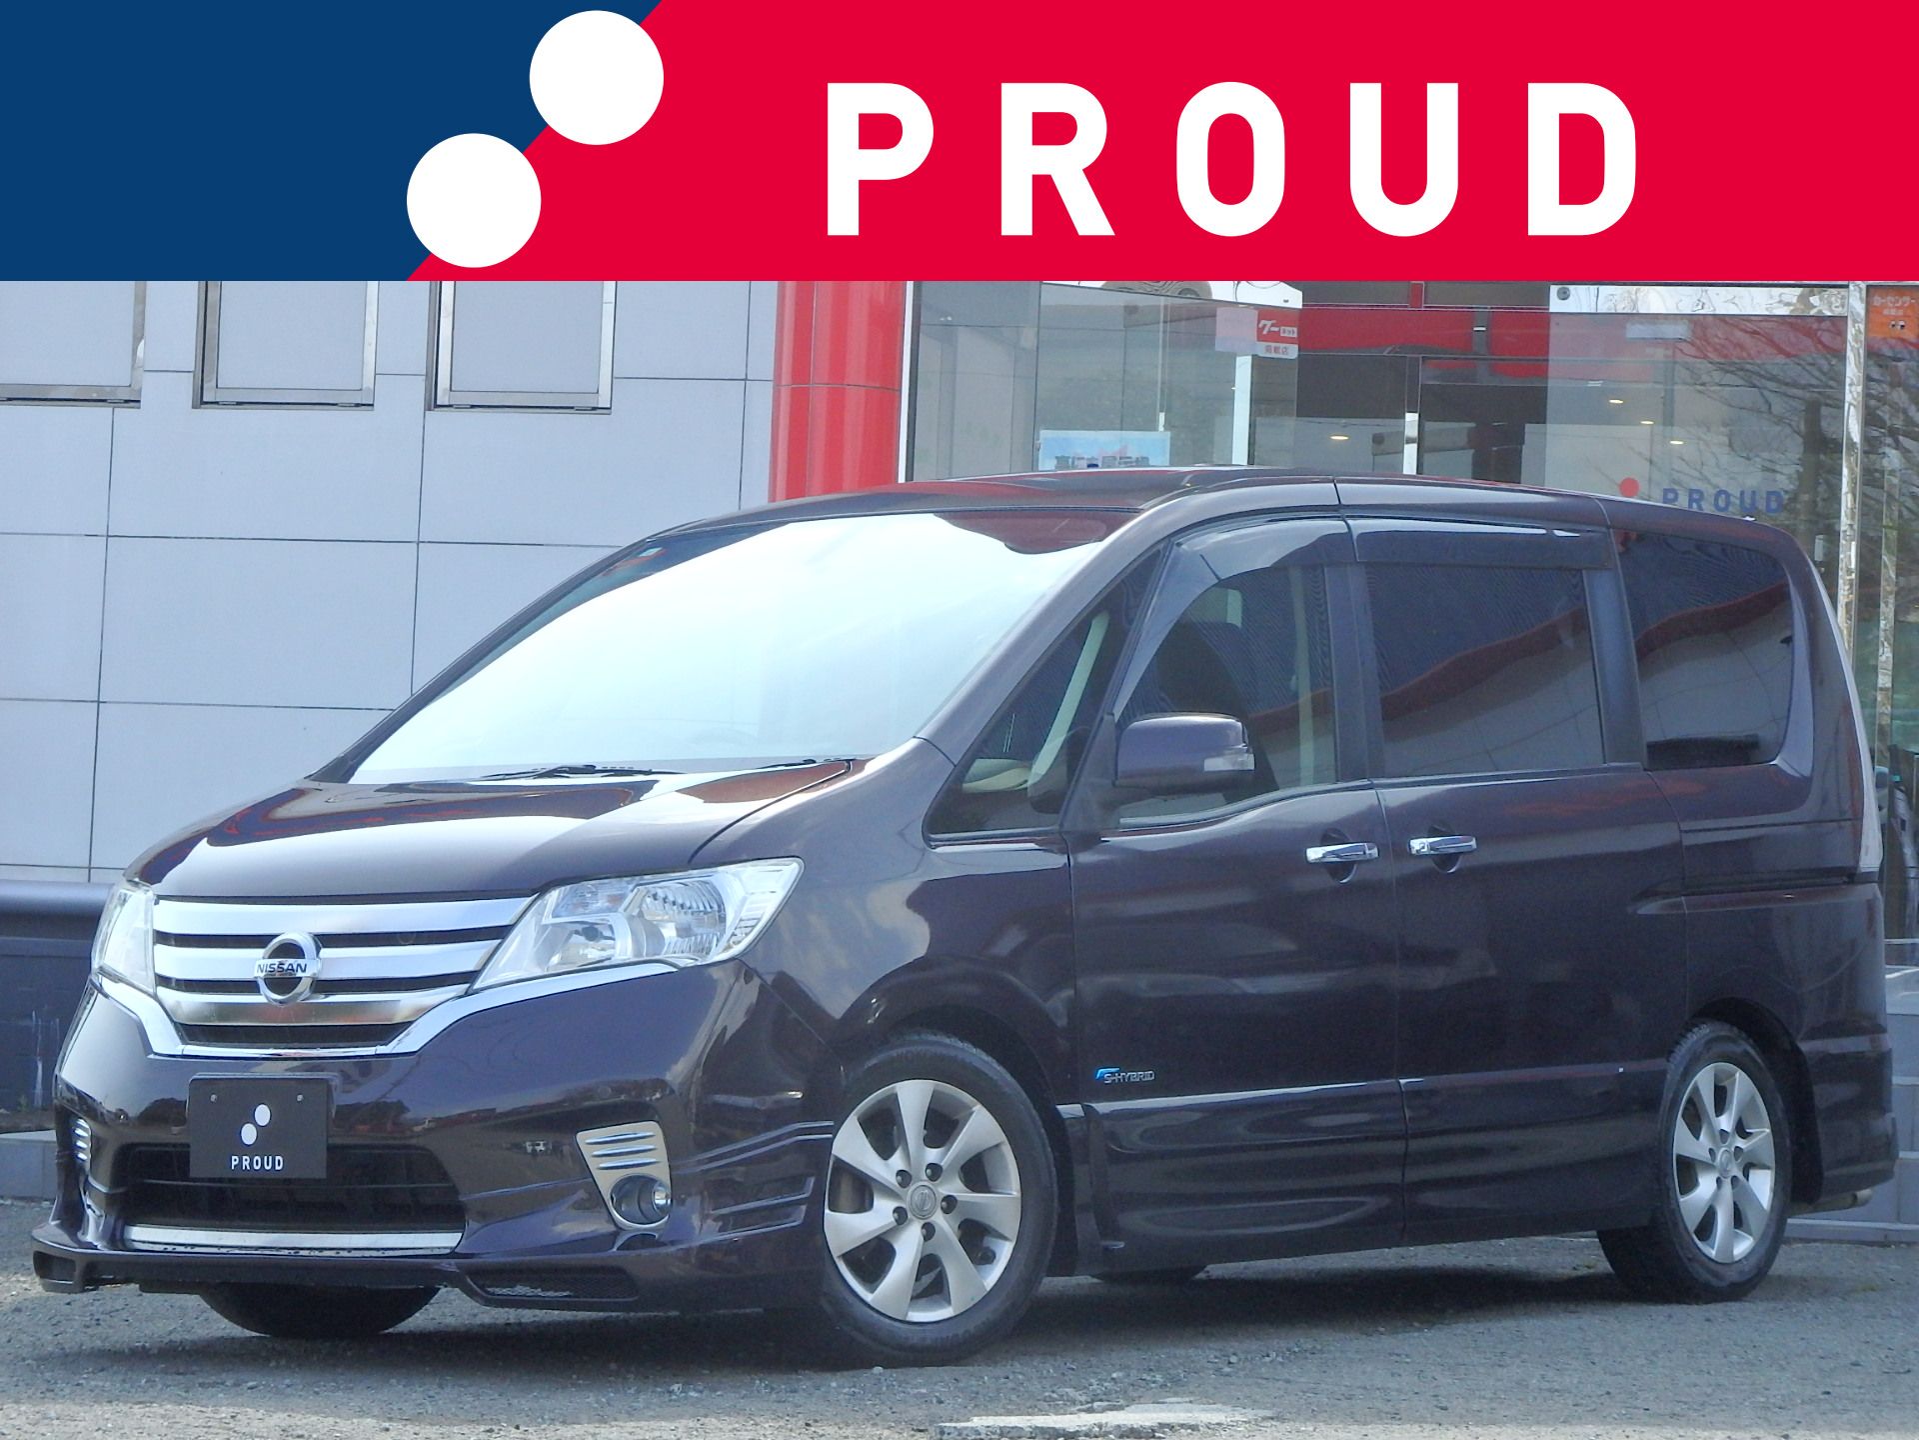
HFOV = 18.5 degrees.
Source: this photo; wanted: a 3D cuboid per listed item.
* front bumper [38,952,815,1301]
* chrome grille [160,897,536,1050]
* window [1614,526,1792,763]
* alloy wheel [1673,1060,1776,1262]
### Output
[{"bbox_3d":[-1.083,0.745,10.692,1.720,0.620,0.620,-2,-4,38],"label":"front bumper"},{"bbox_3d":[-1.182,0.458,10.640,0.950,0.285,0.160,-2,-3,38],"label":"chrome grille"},{"bbox_3d":[1.700,-0.144,13.183,0.045,0.530,0.770,-12,-9,34],"label":"window"},{"bbox_3d":[1.634,0.984,13.070,0.180,0.443,0.443,-2,-3,38],"label":"alloy wheel"}]

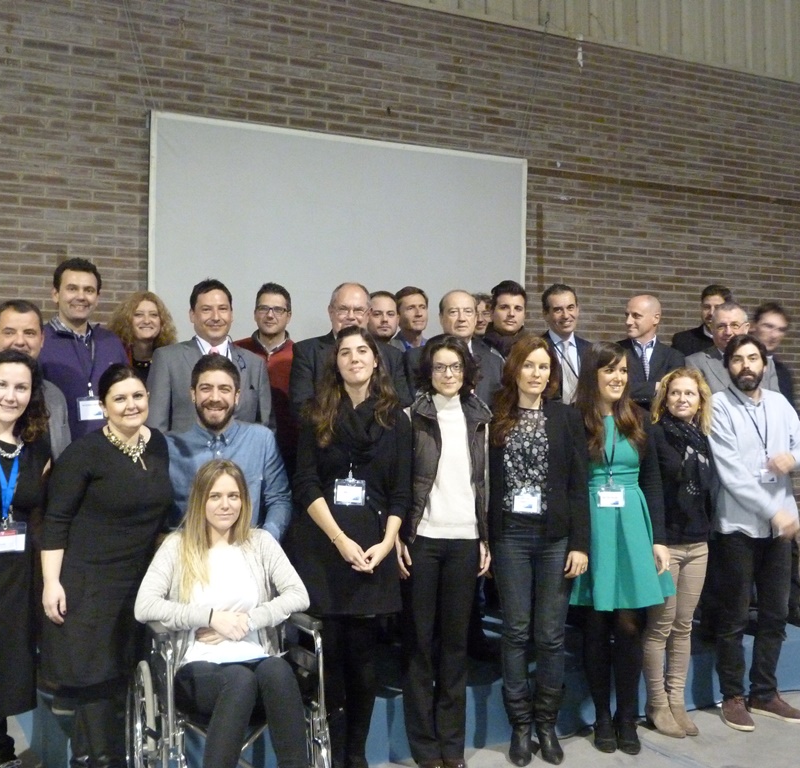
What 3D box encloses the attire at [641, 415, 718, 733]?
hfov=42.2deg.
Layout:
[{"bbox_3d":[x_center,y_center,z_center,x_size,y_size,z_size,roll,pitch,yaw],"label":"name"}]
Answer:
[{"bbox_3d":[1.245,0.838,4.580,0.380,1.420,0.310,0,-1,-13],"label":"attire"}]

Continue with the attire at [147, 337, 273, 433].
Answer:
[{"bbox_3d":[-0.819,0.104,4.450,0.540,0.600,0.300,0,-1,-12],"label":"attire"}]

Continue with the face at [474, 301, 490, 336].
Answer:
[{"bbox_3d":[0.438,-0.353,5.500,0.155,0.200,0.160,0,0,6],"label":"face"}]

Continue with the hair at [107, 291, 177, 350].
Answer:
[{"bbox_3d":[-1.186,-0.291,4.750,0.310,0.270,0.250,0,-1,-16],"label":"hair"}]

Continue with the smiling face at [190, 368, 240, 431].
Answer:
[{"bbox_3d":[-0.618,0.055,3.450,0.158,0.210,0.155,0,-1,-10],"label":"smiling face"}]

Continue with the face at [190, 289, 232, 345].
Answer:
[{"bbox_3d":[-0.797,-0.290,4.380,0.180,0.240,0.200,0,-1,-14],"label":"face"}]

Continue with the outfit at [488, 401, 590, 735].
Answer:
[{"bbox_3d":[0.559,0.764,4.240,0.450,1.420,0.290,0,0,7],"label":"outfit"}]

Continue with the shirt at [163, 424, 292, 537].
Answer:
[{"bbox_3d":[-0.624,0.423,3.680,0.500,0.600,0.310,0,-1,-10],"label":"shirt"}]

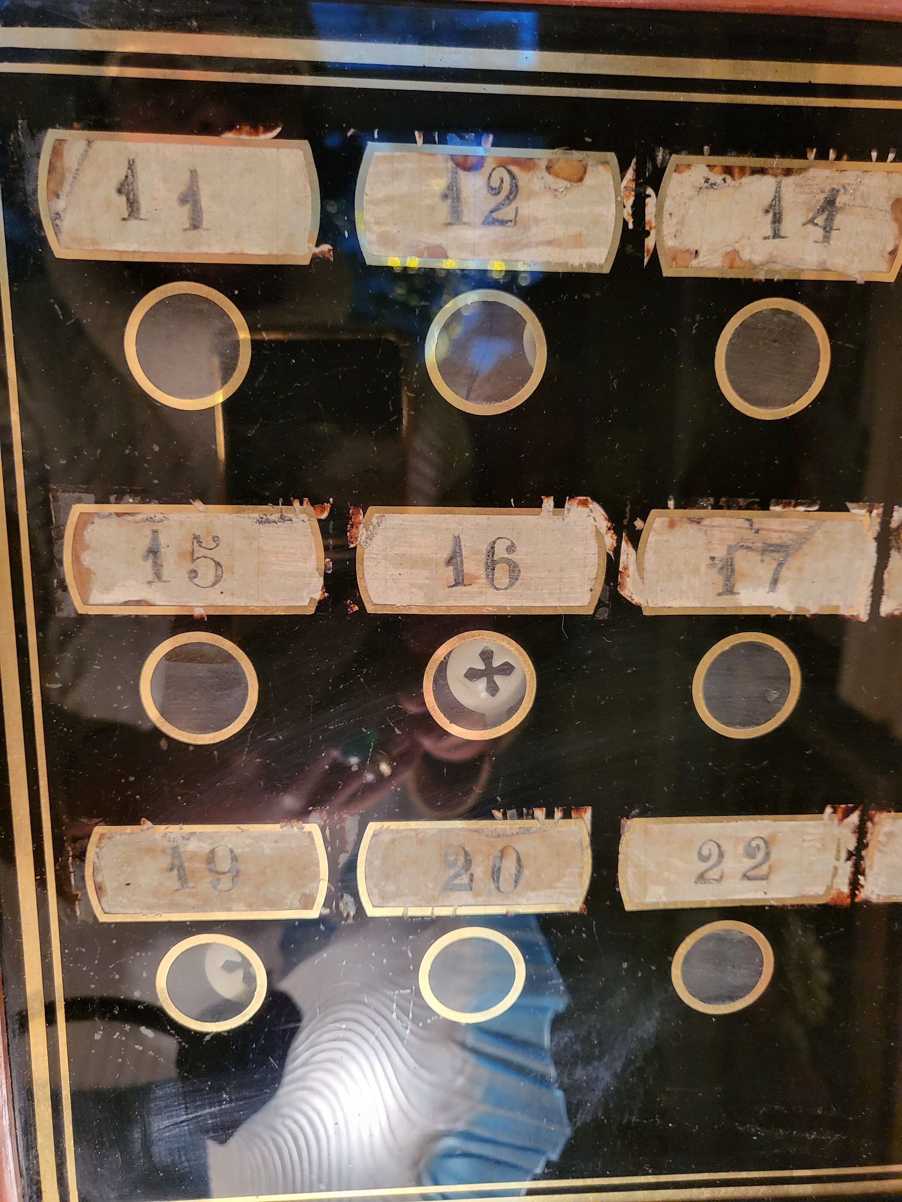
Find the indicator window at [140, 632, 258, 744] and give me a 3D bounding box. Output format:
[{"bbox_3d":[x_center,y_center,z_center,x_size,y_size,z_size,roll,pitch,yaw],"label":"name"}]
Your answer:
[{"bbox_3d":[-0.053,0.019,0.192,0.025,0.025,0.004,0,11,-4],"label":"indicator window"}]

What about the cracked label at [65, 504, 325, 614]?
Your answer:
[{"bbox_3d":[-0.053,-0.009,0.189,0.053,0.023,0.003,0,11,-4],"label":"cracked label"}]

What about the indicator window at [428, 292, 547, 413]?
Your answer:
[{"bbox_3d":[0.007,-0.051,0.185,0.025,0.025,0.004,0,11,-4],"label":"indicator window"}]

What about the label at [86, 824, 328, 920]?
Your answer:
[{"bbox_3d":[-0.054,0.060,0.200,0.053,0.023,0.003,0,11,-4],"label":"label"}]

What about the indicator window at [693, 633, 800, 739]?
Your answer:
[{"bbox_3d":[0.067,0.019,0.203,0.025,0.025,0.004,0,11,-4],"label":"indicator window"}]

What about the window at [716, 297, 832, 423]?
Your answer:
[{"bbox_3d":[0.067,-0.050,0.188,0.025,0.025,0.004,0,11,-4],"label":"window"}]

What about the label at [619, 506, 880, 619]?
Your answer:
[{"bbox_3d":[0.065,-0.008,0.198,0.058,0.024,0.003,0,11,-4],"label":"label"}]

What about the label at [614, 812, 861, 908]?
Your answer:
[{"bbox_3d":[0.066,0.061,0.210,0.056,0.023,0.003,0,11,-4],"label":"label"}]

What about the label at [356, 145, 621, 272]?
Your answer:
[{"bbox_3d":[0.008,-0.077,0.178,0.053,0.023,0.003,0,11,-4],"label":"label"}]

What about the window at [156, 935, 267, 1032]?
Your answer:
[{"bbox_3d":[-0.055,0.088,0.207,0.025,0.025,0.004,0,11,-4],"label":"window"}]

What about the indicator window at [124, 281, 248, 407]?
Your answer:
[{"bbox_3d":[-0.053,-0.051,0.181,0.025,0.025,0.004,0,11,-4],"label":"indicator window"}]

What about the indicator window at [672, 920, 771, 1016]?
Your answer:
[{"bbox_3d":[0.065,0.087,0.214,0.025,0.025,0.004,0,11,-4],"label":"indicator window"}]

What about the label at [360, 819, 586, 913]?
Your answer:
[{"bbox_3d":[0.006,0.061,0.207,0.054,0.024,0.003,0,11,-4],"label":"label"}]

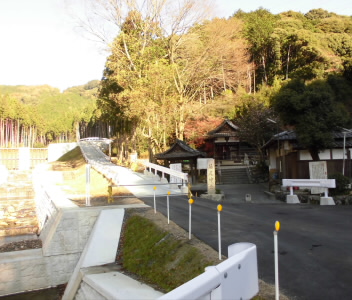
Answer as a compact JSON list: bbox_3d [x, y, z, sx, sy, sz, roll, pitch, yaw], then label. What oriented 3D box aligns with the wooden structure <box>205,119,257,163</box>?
[{"bbox_3d":[5.987,-0.934,33.000,5.000,4.600,4.800,-2,-3,13],"label":"wooden structure"}]

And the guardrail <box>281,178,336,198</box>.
[{"bbox_3d":[5.778,1.661,13.200,0.240,0.770,2.400,1,-4,-40],"label":"guardrail"}]

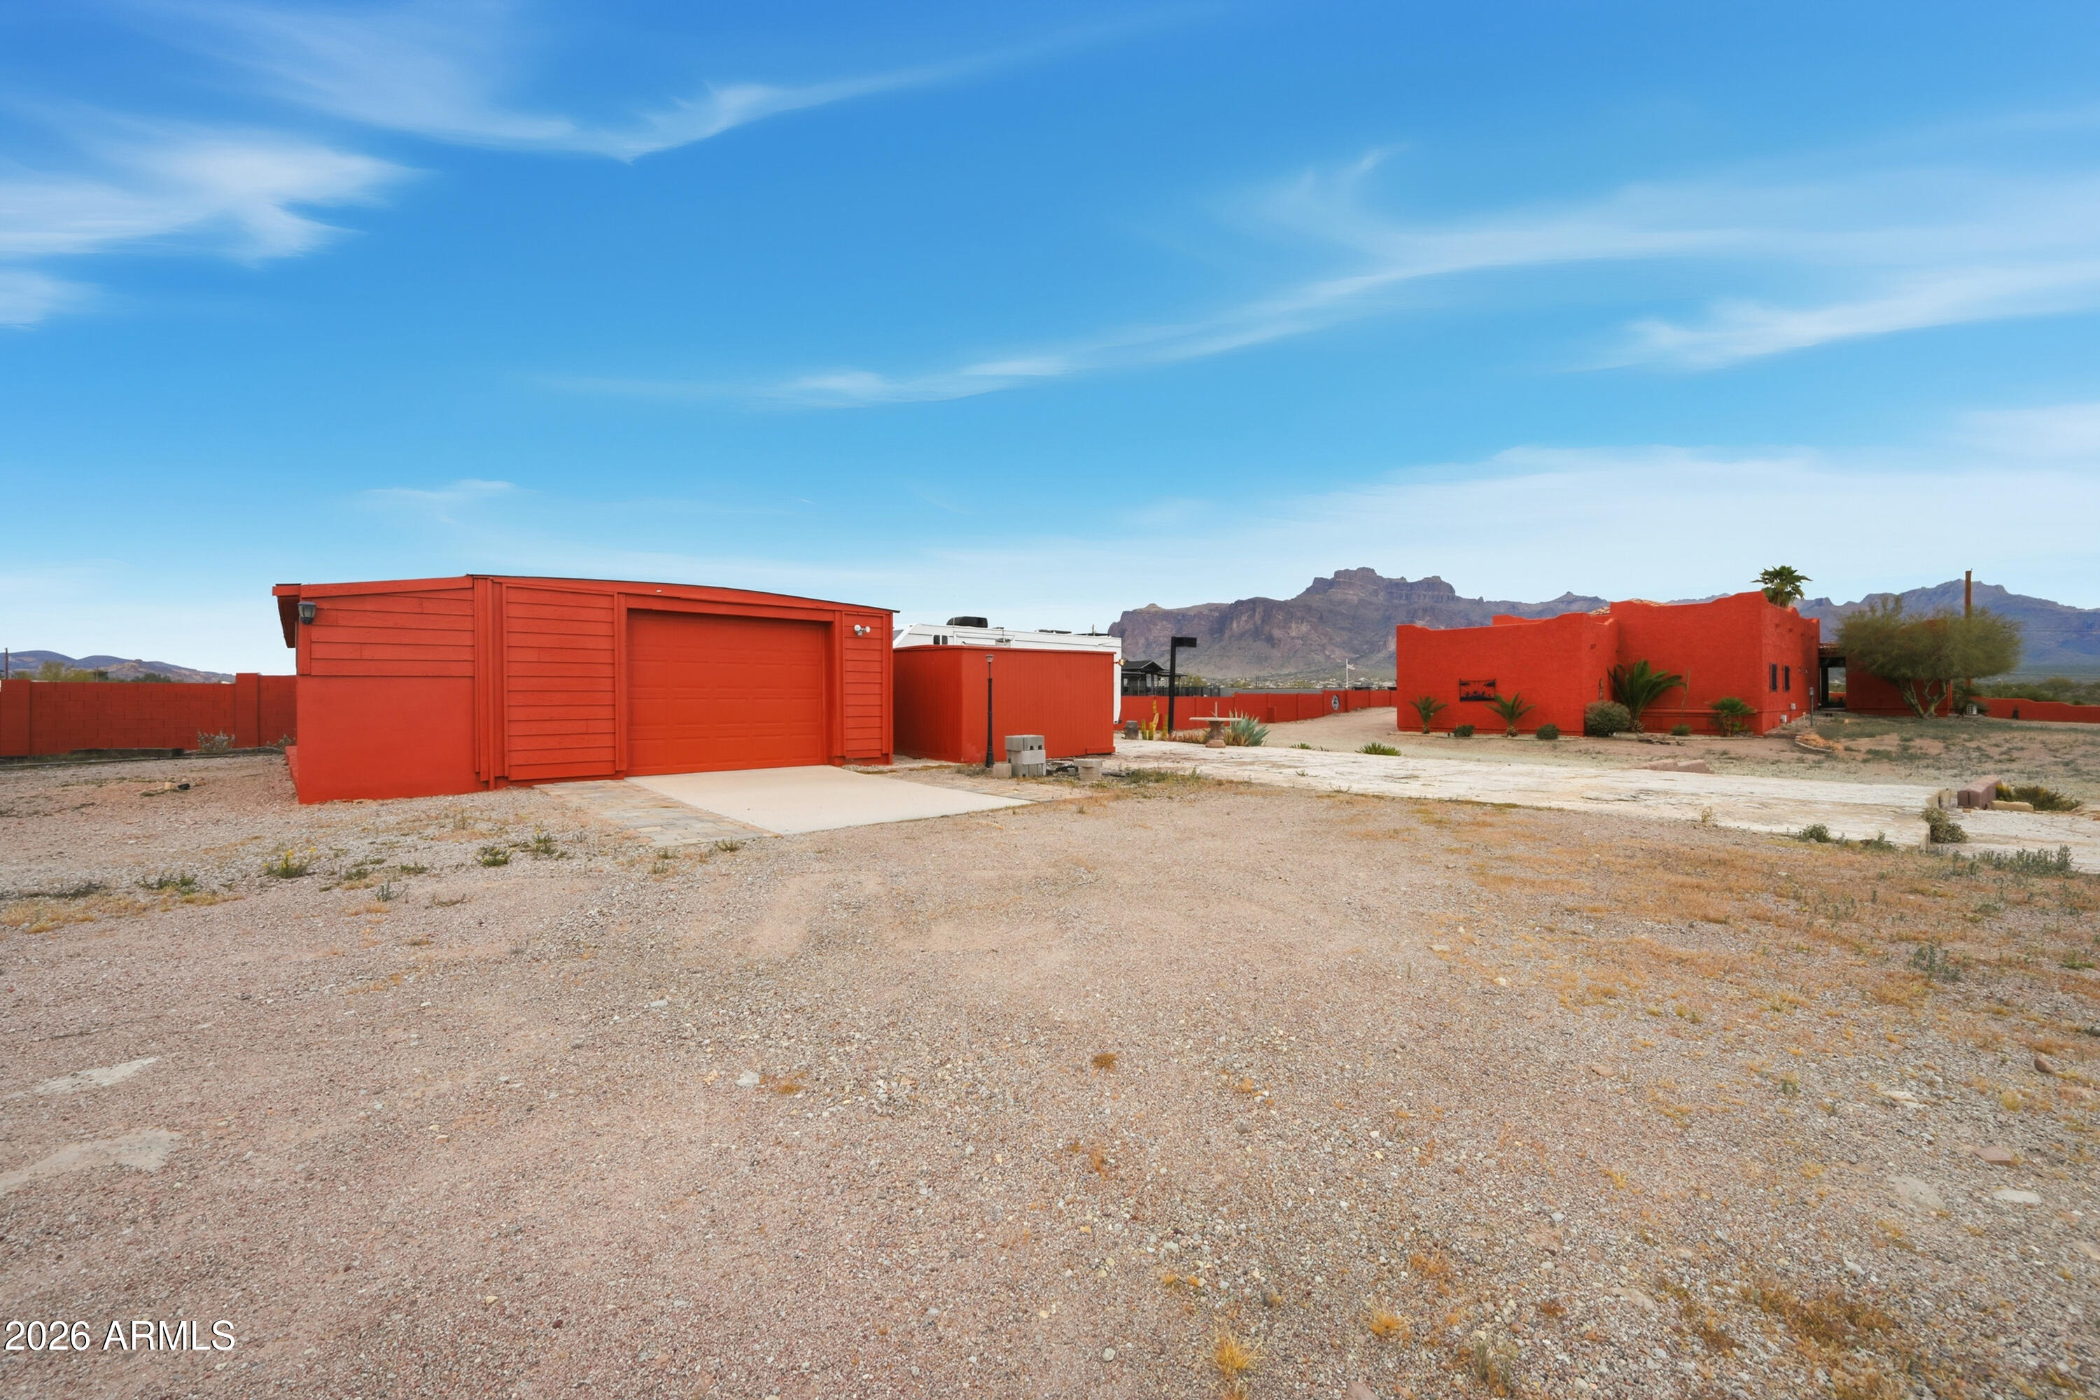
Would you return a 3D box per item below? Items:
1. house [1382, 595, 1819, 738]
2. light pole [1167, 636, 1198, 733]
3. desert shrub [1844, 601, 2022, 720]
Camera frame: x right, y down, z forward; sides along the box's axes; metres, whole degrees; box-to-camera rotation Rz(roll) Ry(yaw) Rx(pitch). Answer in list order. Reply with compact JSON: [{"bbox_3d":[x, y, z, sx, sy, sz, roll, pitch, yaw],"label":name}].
[{"bbox_3d":[19.500,-0.955,28.100,14.400,3.850,8.700,-1,0,-42],"label":"house"},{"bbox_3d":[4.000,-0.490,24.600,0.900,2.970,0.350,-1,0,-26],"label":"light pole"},{"bbox_3d":[29.700,-1.380,27.500,4.100,3.850,4.100,-1,0,-42],"label":"desert shrub"}]

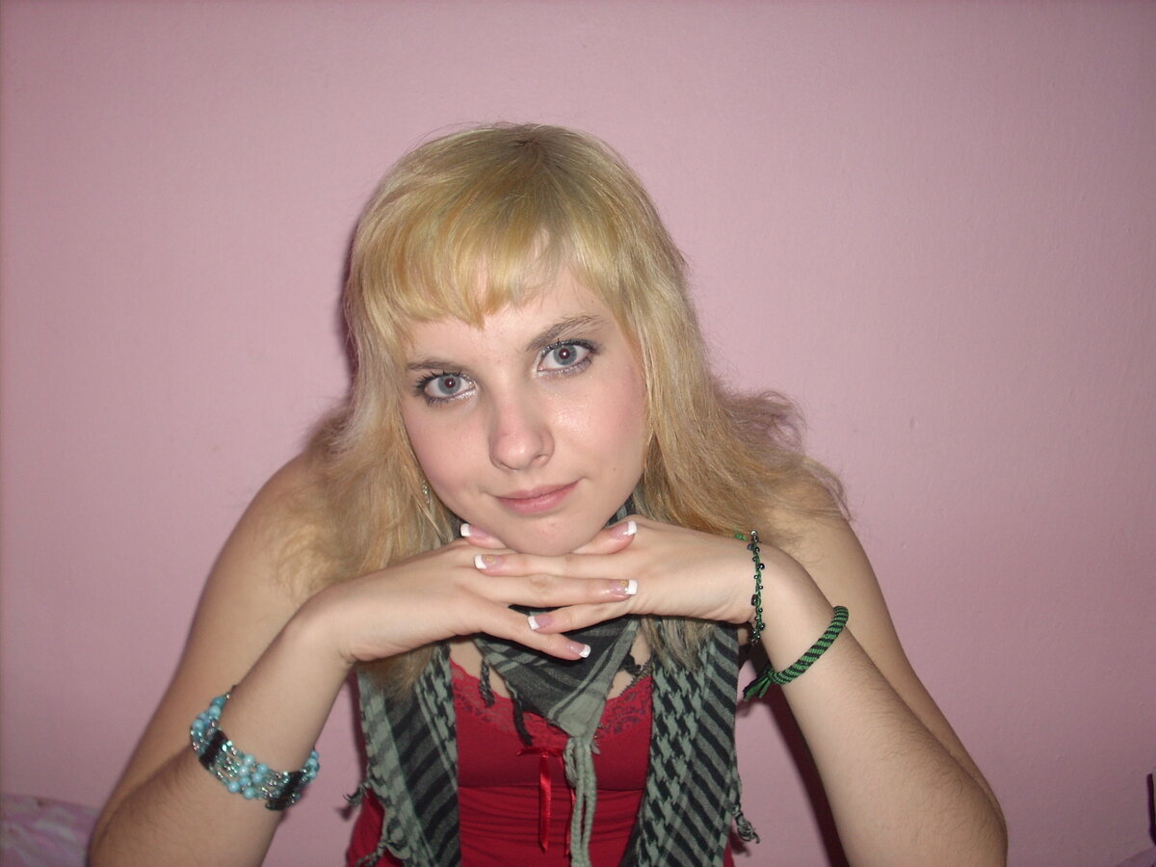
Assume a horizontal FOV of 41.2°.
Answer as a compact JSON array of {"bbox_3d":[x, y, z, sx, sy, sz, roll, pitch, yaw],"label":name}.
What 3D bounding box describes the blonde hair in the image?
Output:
[{"bbox_3d":[0.000,-0.017,0.860,0.305,0.325,0.240,-6,8,4],"label":"blonde hair"}]

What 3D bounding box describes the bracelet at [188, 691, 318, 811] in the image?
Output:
[{"bbox_3d":[-0.172,0.166,0.820,0.069,0.025,0.063,29,22,-5],"label":"bracelet"}]

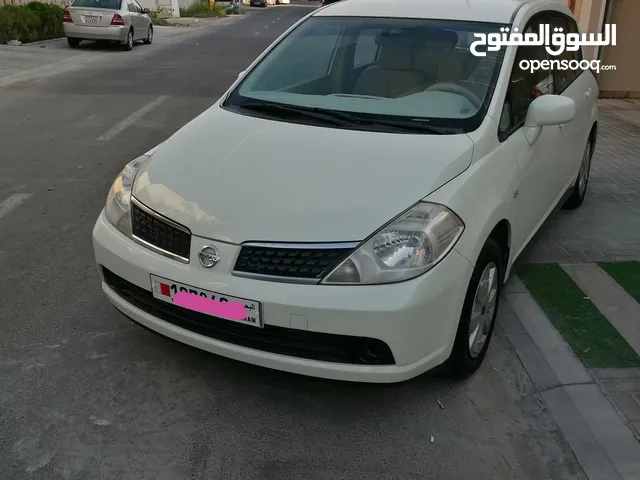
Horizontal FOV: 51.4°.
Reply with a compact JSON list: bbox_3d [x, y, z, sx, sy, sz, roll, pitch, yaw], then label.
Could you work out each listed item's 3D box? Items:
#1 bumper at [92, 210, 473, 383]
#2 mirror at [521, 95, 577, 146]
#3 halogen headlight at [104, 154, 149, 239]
[{"bbox_3d":[-0.284,0.165,2.719,1.660,0.490,0.565,11,23,27],"label":"bumper"},{"bbox_3d":[1.066,-0.549,3.057,0.215,0.235,0.160,11,23,27],"label":"mirror"},{"bbox_3d":[-0.793,-0.218,2.940,0.345,0.250,0.485,11,23,27],"label":"halogen headlight"}]

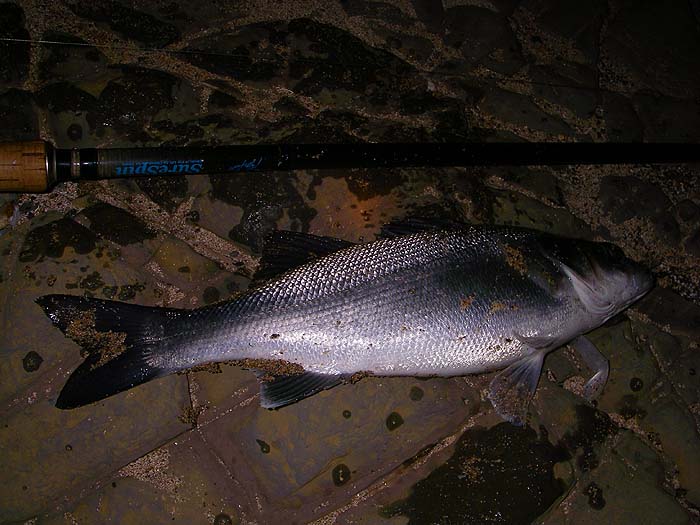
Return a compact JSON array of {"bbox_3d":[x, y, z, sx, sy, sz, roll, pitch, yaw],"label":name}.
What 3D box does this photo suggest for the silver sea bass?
[{"bbox_3d":[0.003,0.049,0.599,0.492,0.066,0.177,-6,65,-3],"label":"silver sea bass"}]

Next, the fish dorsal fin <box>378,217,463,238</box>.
[{"bbox_3d":[0.059,-0.028,0.634,0.072,0.012,0.024,-9,65,-4],"label":"fish dorsal fin"}]

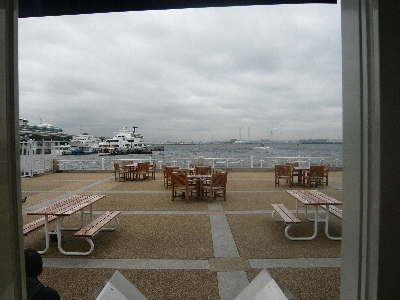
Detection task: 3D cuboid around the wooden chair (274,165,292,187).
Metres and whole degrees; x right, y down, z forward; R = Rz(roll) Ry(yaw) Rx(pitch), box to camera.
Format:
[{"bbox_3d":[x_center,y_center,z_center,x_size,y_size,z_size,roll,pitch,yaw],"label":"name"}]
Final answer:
[{"bbox_3d":[3.440,1.060,13.130,0.620,0.880,0.600,0,1,26],"label":"wooden chair"}]

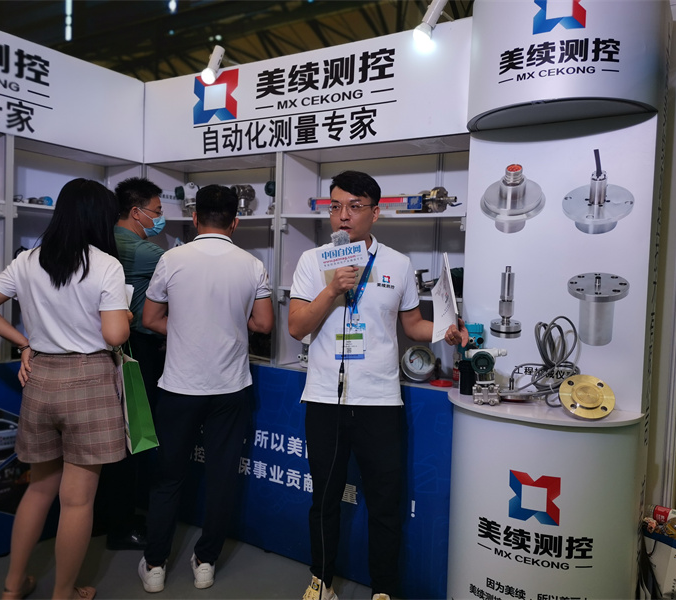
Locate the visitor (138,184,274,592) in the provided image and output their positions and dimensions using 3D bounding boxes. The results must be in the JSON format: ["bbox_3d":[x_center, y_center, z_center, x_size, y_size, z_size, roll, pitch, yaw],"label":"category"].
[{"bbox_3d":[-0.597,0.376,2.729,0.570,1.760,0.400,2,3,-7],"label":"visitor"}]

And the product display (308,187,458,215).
[{"bbox_3d":[0.191,-0.455,2.777,0.775,0.122,0.125,4,3,32],"label":"product display"}]

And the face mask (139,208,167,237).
[{"bbox_3d":[-0.897,-0.378,2.930,0.120,0.115,0.130,17,-2,-17],"label":"face mask"}]

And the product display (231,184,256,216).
[{"bbox_3d":[-0.509,-0.529,3.220,0.135,0.175,0.115,0,4,-44],"label":"product display"}]

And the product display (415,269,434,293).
[{"bbox_3d":[0.386,-0.083,2.654,0.095,0.107,0.085,4,3,32],"label":"product display"}]

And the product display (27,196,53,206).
[{"bbox_3d":[-1.491,-0.494,3.005,0.075,0.050,0.110,4,3,35],"label":"product display"}]

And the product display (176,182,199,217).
[{"bbox_3d":[-0.854,-0.563,3.433,0.150,0.195,0.115,1,3,-16],"label":"product display"}]

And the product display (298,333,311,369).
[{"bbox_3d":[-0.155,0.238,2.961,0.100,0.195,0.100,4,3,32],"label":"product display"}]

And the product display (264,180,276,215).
[{"bbox_3d":[-0.332,-0.519,3.111,0.100,0.178,0.125,2,3,6],"label":"product display"}]

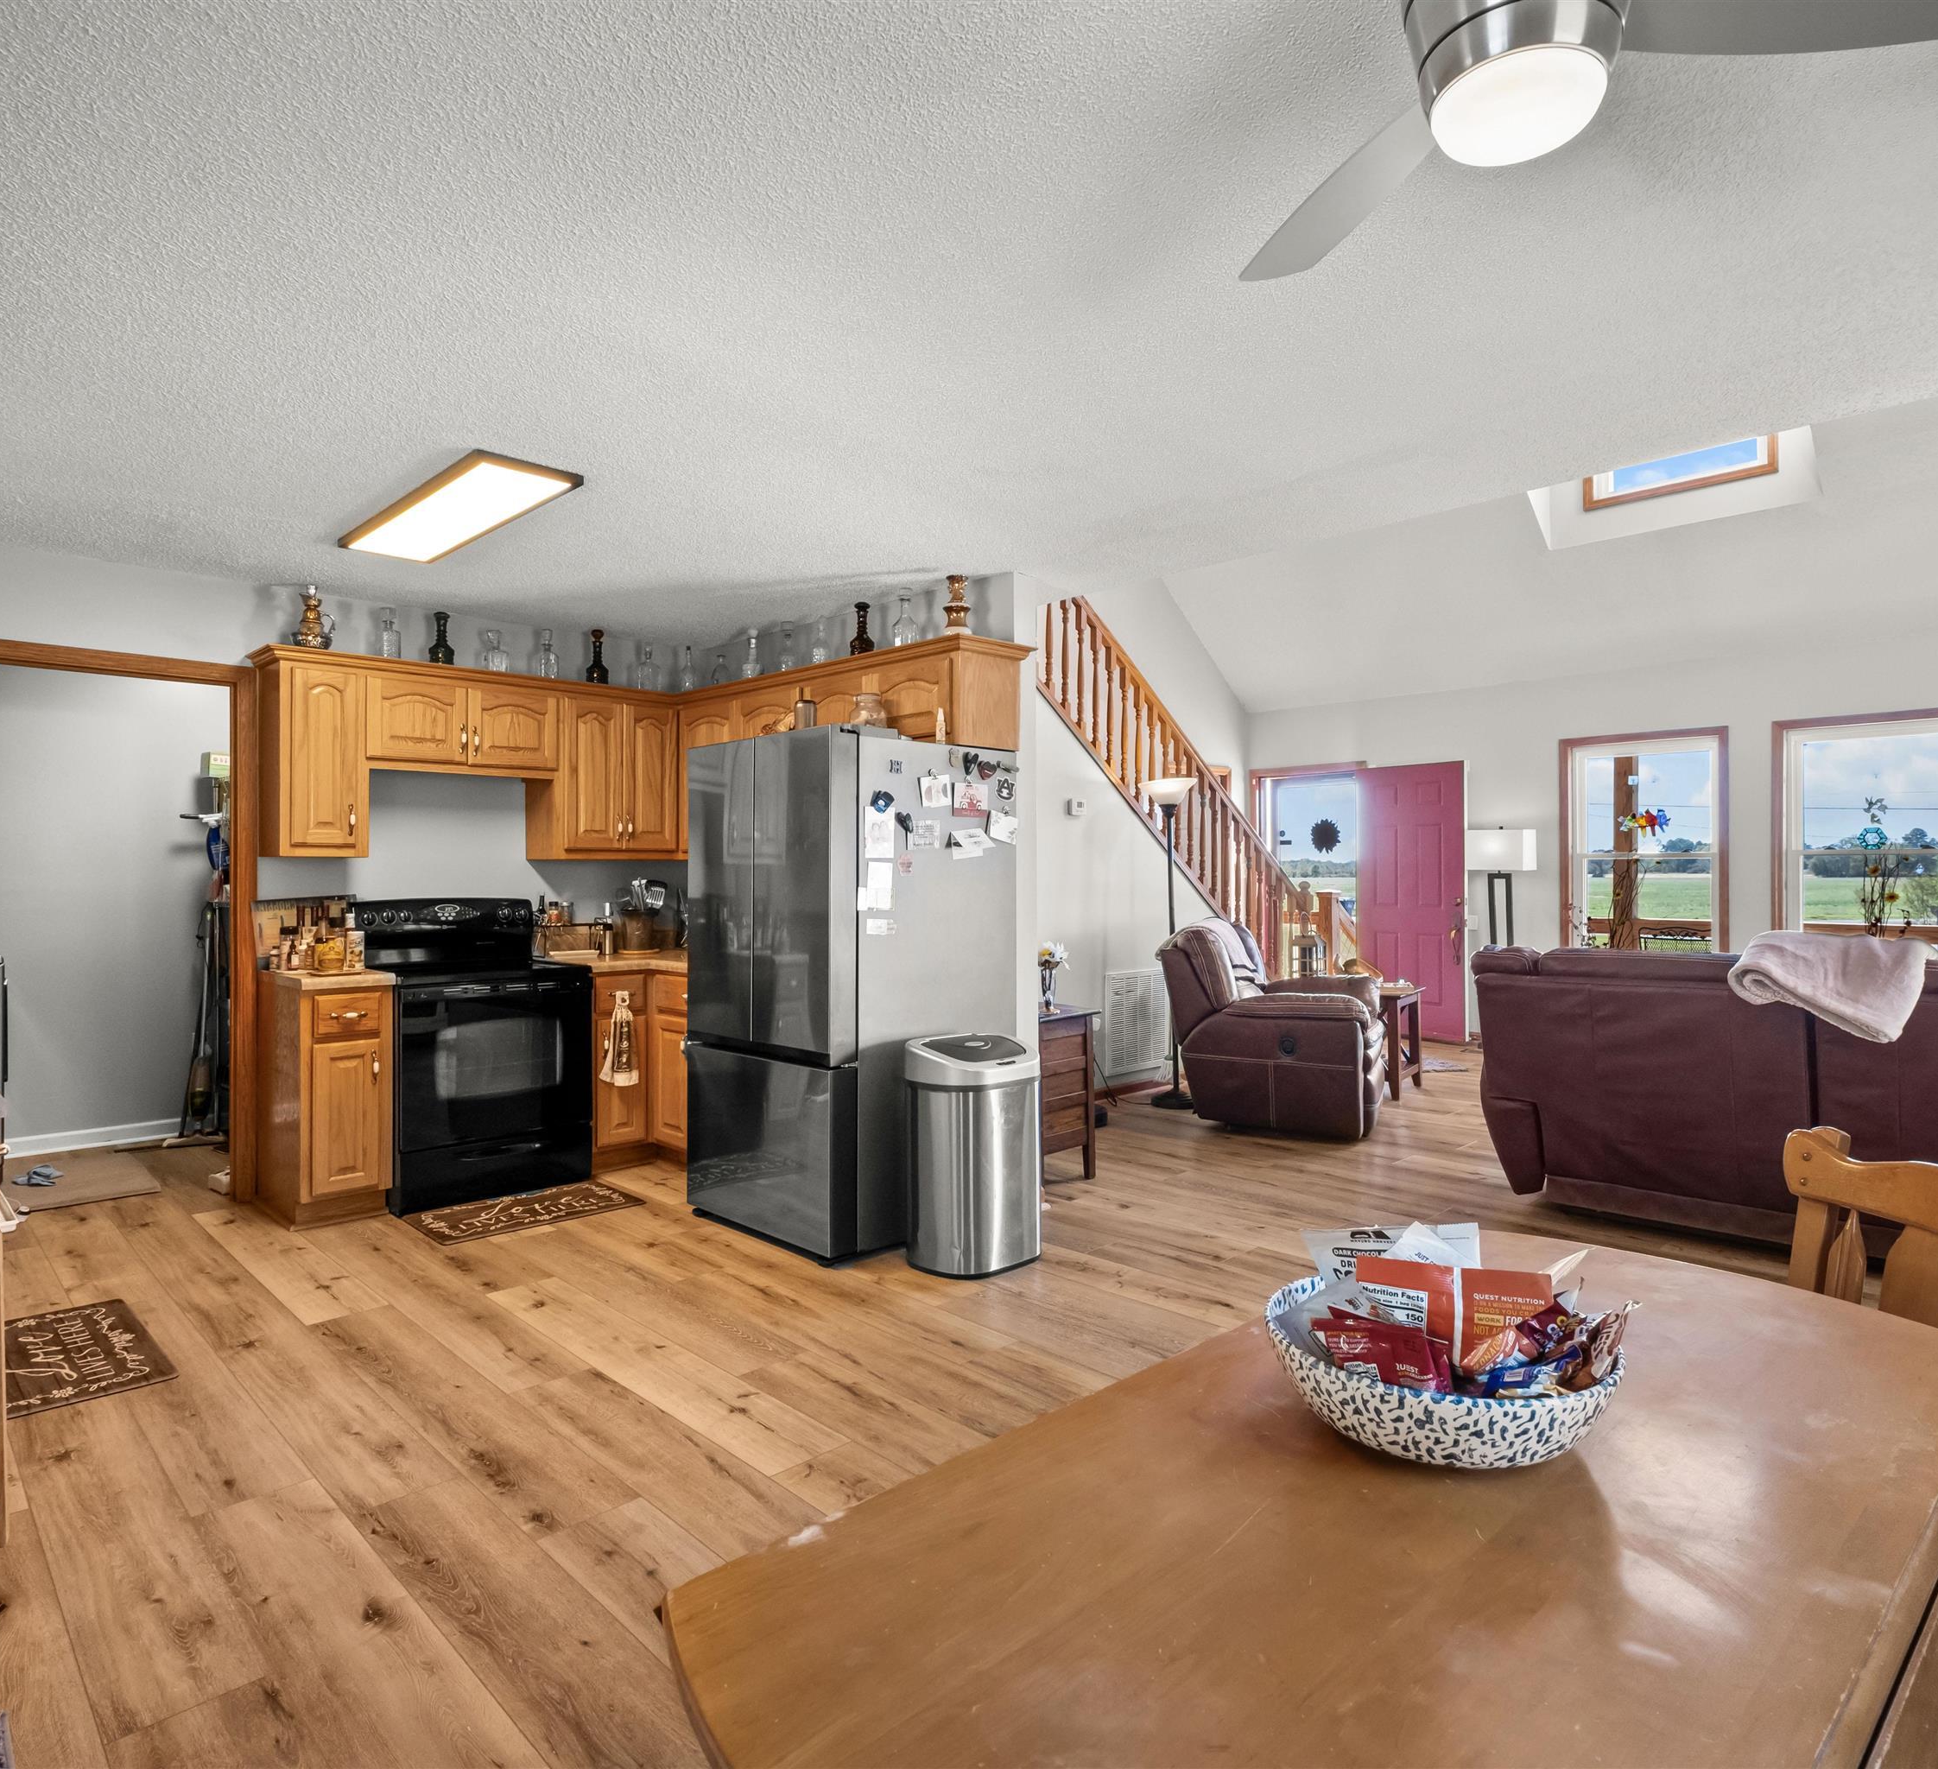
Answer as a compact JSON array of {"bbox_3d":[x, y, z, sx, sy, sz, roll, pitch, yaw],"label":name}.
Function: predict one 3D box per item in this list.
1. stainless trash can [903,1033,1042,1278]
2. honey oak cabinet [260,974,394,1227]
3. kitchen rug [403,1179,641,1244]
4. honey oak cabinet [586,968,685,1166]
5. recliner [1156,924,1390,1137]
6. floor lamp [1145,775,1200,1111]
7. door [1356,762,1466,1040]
[{"bbox_3d":[0.019,0.898,3.750,0.330,0.720,0.400,0,0,44],"label":"stainless trash can"},{"bbox_3d":[-2.502,0.808,4.299,0.620,0.900,0.320,0,0,44],"label":"honey oak cabinet"},{"bbox_3d":[-1.706,1.252,4.255,0.457,0.012,0.760,0,0,44],"label":"kitchen rug"},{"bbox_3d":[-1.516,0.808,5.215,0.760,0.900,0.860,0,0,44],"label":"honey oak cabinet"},{"bbox_3d":[1.690,0.710,5.953,1.080,1.040,0.970,0,0,29],"label":"recliner"},{"bbox_3d":[1.145,0.314,6.207,0.300,1.830,0.300,0,0,0],"label":"floor lamp"},{"bbox_3d":[3.400,0.140,8.510,0.050,2.090,0.850,0,0,-44],"label":"door"}]

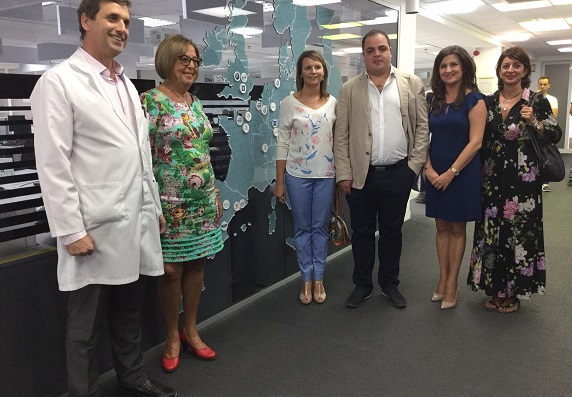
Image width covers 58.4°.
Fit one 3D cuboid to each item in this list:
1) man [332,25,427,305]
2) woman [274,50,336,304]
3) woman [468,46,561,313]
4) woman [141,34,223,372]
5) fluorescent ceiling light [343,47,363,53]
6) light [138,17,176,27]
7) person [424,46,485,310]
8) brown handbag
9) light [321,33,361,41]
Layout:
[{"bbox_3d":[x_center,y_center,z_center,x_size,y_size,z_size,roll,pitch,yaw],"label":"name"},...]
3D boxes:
[{"bbox_3d":[0.624,-0.195,3.416,0.630,1.788,0.350,0,10,8],"label":"man"},{"bbox_3d":[0.144,-0.130,3.449,0.450,1.665,0.300,-1,10,0],"label":"woman"},{"bbox_3d":[1.453,-0.118,3.297,0.540,1.649,0.330,3,11,22],"label":"woman"},{"bbox_3d":[-0.533,0.020,2.671,0.460,1.671,0.300,-9,13,-37],"label":"woman"},{"bbox_3d":[1.544,-3.219,11.159,0.600,0.080,0.600,6,12,33],"label":"fluorescent ceiling light"},{"bbox_3d":[-1.856,-2.404,7.009,0.600,0.080,0.600,6,12,33],"label":"light"},{"bbox_3d":[1.108,-0.132,3.368,0.440,1.664,0.300,4,11,24],"label":"person"},{"bbox_3d":[0.357,0.129,3.481,0.240,0.380,0.160,3,11,20],"label":"brown handbag"},{"bbox_3d":[0.927,-2.792,8.871,0.600,0.080,0.600,6,12,33],"label":"light"}]

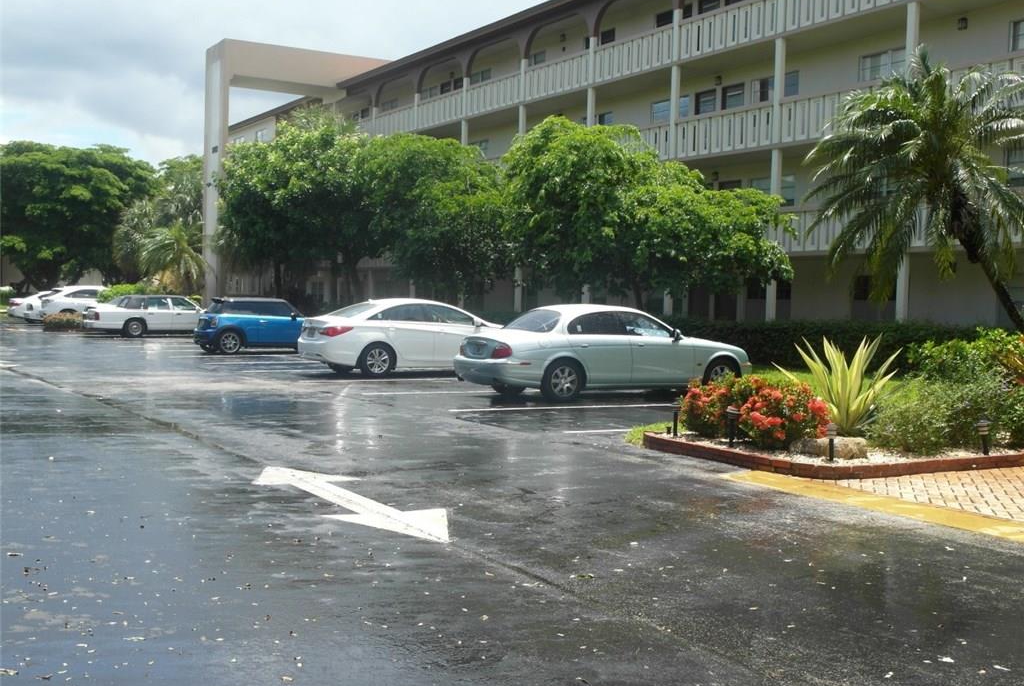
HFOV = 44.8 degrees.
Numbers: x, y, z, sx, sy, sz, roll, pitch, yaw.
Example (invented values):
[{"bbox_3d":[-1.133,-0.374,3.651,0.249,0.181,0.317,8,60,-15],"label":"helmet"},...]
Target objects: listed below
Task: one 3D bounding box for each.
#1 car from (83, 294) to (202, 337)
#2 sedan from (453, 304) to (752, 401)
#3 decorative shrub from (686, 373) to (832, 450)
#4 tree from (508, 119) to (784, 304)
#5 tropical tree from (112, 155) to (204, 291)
[{"bbox_3d":[-12.378,-0.973,44.246,5.400,1.440,1.970,1,2,-33],"label":"car"},{"bbox_3d":[1.479,0.102,19.405,4.900,1.430,1.830,1,2,-29],"label":"sedan"},{"bbox_3d":[2.552,0.702,12.803,1.000,0.640,1.400,1,2,-30],"label":"decorative shrub"},{"bbox_3d":[2.988,-2.177,27.400,6.200,5.500,5.400,2,2,6],"label":"tree"},{"bbox_3d":[-15.136,-4.336,53.500,4.200,7.450,4.100,1,2,-16],"label":"tropical tree"}]

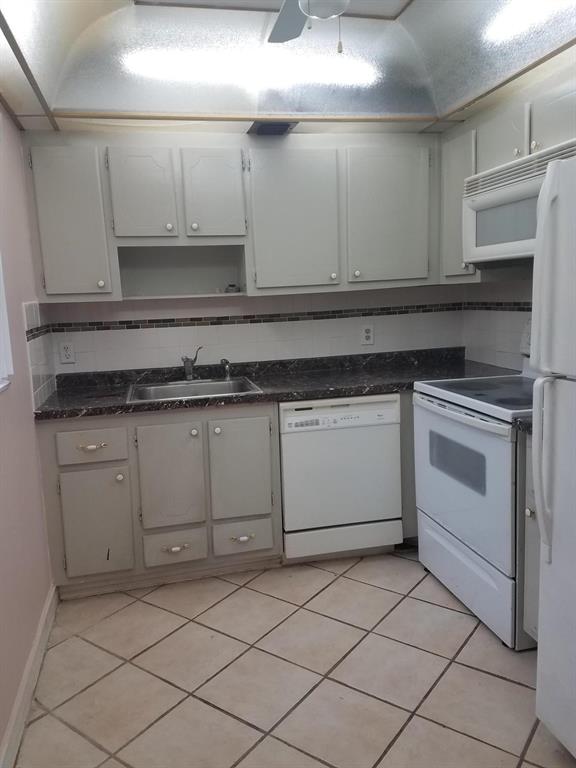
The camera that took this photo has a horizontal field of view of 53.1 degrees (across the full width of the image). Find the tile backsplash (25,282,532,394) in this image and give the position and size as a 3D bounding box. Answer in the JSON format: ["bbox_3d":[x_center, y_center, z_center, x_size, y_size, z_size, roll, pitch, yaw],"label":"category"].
[{"bbox_3d":[-0.009,-0.252,3.015,2.391,0.445,0.600,-5,9,-12],"label":"tile backsplash"}]

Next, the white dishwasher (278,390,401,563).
[{"bbox_3d":[0.203,0.439,3.092,0.602,0.836,0.608,-5,9,-12],"label":"white dishwasher"}]

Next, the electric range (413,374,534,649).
[{"bbox_3d":[1.028,0.389,2.474,0.701,1.100,0.763,-5,9,-12],"label":"electric range"}]

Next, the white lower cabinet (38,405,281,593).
[{"bbox_3d":[-0.621,0.510,2.973,1.064,0.867,0.610,-5,9,-12],"label":"white lower cabinet"}]

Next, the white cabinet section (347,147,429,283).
[{"bbox_3d":[0.493,-0.889,3.138,0.441,0.664,0.340,-4,9,-11],"label":"white cabinet section"}]

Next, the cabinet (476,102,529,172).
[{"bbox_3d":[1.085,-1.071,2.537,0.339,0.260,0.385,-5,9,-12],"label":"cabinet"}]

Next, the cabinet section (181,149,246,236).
[{"bbox_3d":[-0.387,-0.949,2.947,0.288,0.410,0.340,-4,9,-11],"label":"cabinet section"}]

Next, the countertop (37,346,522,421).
[{"bbox_3d":[0.006,-0.031,3.025,2.391,0.129,0.645,-5,9,-12],"label":"countertop"}]

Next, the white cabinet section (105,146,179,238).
[{"bbox_3d":[-0.715,-0.924,2.882,0.297,0.410,0.340,-4,9,-11],"label":"white cabinet section"}]

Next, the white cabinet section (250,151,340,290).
[{"bbox_3d":[0.013,-0.853,3.044,0.434,0.664,0.340,-4,9,-11],"label":"white cabinet section"}]

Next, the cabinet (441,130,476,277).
[{"bbox_3d":[1.012,-0.890,2.930,0.339,0.735,0.370,-5,9,-12],"label":"cabinet"}]

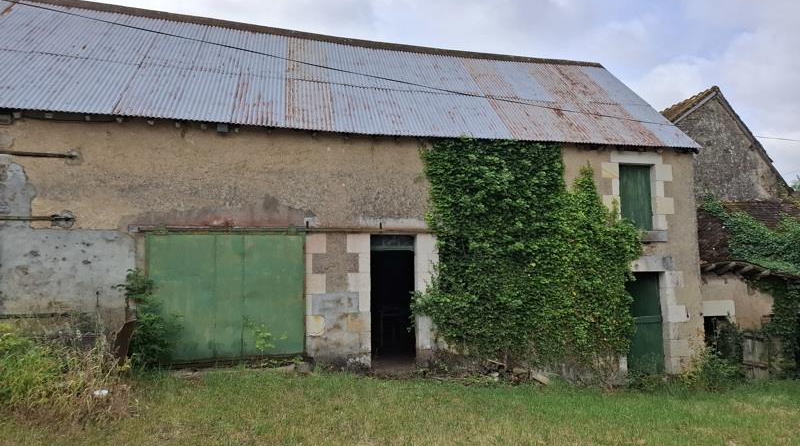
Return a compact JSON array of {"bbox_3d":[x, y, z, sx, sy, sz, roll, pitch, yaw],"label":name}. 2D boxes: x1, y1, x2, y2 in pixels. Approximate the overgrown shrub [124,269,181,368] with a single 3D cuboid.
[{"bbox_3d":[-3.575,1.394,7.676,0.800,1.420,0.700,1,-5,-15],"label":"overgrown shrub"}]

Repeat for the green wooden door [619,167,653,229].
[{"bbox_3d":[4.679,-0.498,10.683,0.840,1.310,0.060,1,-5,-15],"label":"green wooden door"}]

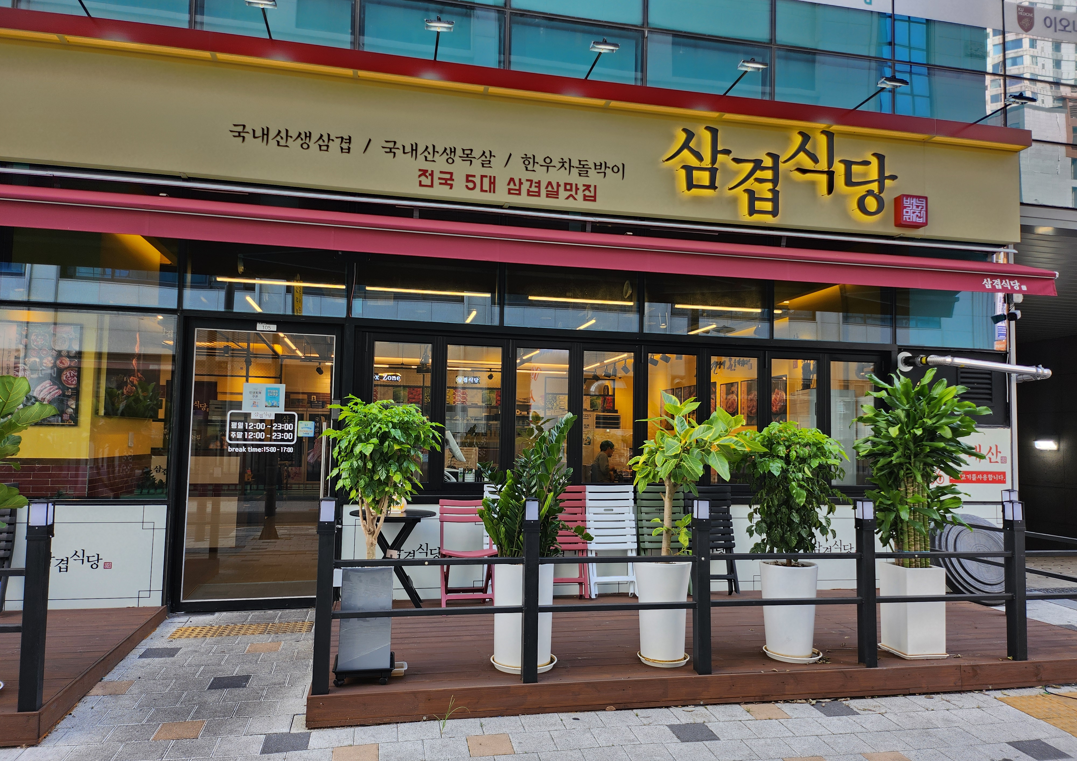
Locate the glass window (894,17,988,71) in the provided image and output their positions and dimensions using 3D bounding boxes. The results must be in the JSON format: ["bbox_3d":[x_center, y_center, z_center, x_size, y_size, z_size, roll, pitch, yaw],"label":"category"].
[{"bbox_3d":[3.995,-3.304,7.361,1.093,0.452,0.070,2,-4,-11],"label":"glass window"}]

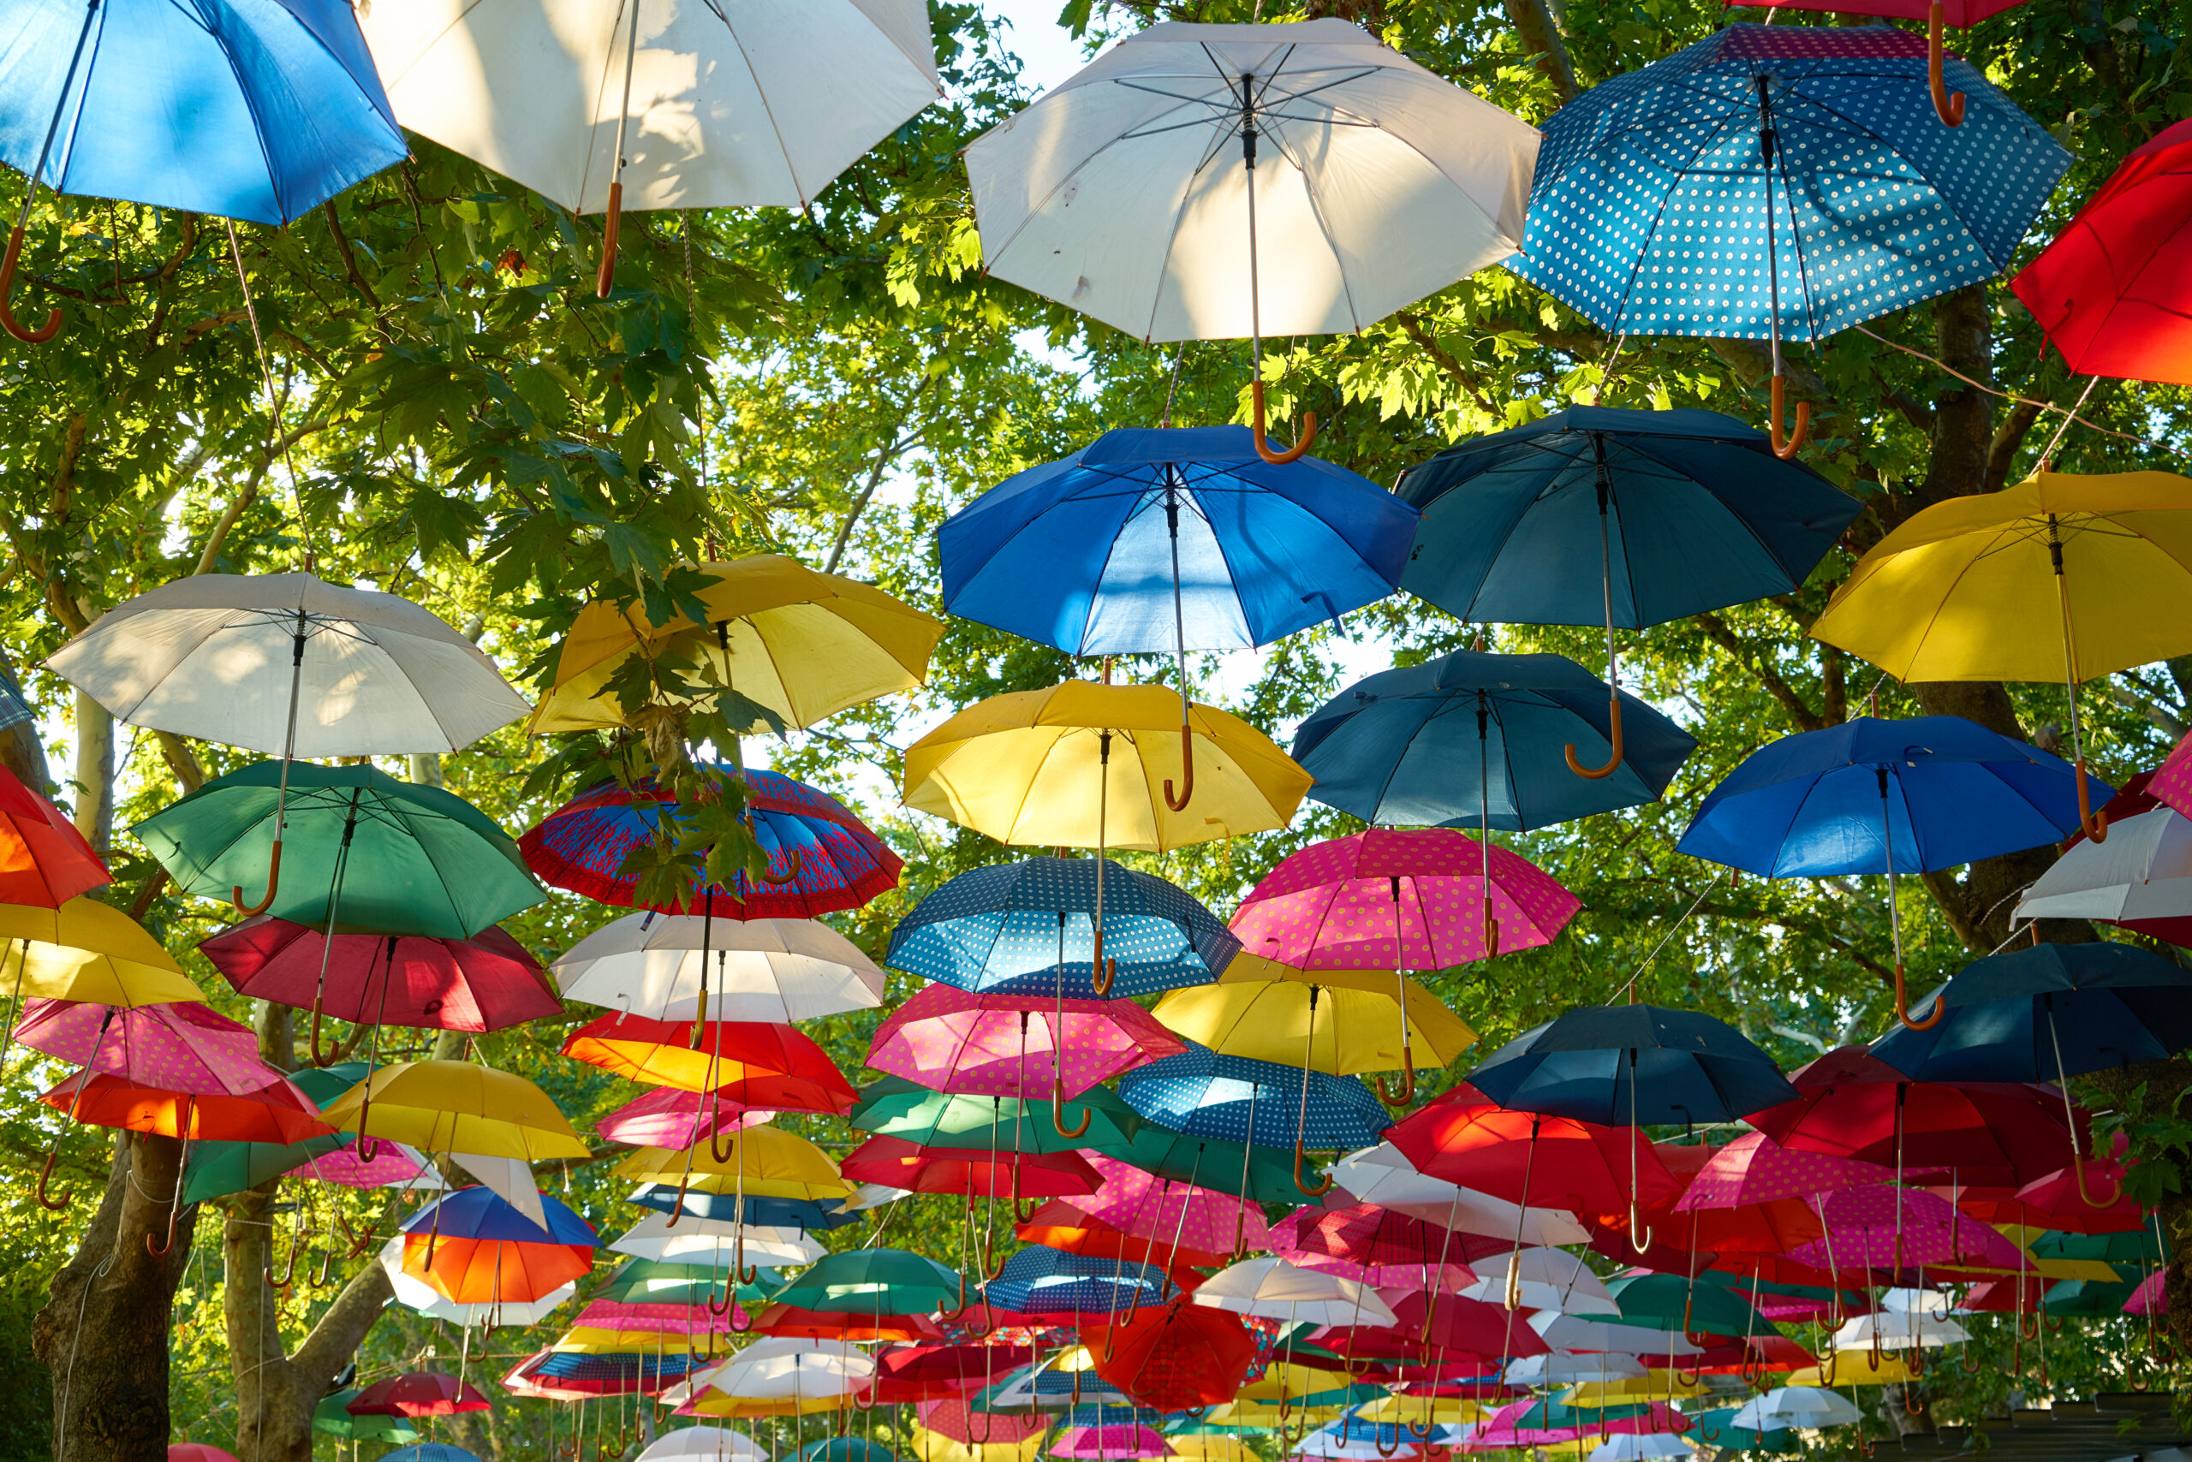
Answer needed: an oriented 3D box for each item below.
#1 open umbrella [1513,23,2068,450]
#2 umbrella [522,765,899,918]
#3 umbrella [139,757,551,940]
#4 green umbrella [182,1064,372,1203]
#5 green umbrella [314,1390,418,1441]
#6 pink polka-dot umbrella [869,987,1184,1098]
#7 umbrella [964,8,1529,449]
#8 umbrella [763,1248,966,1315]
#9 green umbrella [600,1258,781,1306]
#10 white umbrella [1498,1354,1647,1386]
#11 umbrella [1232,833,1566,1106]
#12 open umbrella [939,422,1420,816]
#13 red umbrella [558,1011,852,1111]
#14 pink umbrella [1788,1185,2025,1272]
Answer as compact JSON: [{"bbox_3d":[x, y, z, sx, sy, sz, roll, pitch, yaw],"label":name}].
[{"bbox_3d":[1.197,-0.843,4.634,1.030,0.811,1.030,-3,-21,15],"label":"open umbrella"},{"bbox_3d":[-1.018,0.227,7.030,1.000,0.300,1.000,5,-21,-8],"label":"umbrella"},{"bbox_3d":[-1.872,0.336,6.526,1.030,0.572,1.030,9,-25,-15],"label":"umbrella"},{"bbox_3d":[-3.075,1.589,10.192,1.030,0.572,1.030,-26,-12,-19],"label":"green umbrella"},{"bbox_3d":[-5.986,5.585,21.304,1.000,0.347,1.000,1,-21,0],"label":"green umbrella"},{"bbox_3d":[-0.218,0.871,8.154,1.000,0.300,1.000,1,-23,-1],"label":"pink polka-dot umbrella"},{"bbox_3d":[0.269,-0.821,4.467,1.030,0.811,1.030,-2,-19,4],"label":"umbrella"},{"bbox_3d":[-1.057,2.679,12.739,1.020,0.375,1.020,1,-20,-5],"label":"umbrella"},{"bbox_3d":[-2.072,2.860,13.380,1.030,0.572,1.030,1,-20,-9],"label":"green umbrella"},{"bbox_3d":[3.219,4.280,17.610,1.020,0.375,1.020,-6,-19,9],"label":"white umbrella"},{"bbox_3d":[0.838,0.622,7.184,1.000,0.826,1.000,-2,-20,0],"label":"umbrella"},{"bbox_3d":[0.166,-0.250,5.216,1.000,0.826,1.000,-3,-20,0],"label":"open umbrella"},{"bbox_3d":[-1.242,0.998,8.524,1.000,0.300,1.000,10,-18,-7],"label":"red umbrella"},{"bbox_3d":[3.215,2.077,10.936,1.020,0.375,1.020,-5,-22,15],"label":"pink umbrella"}]

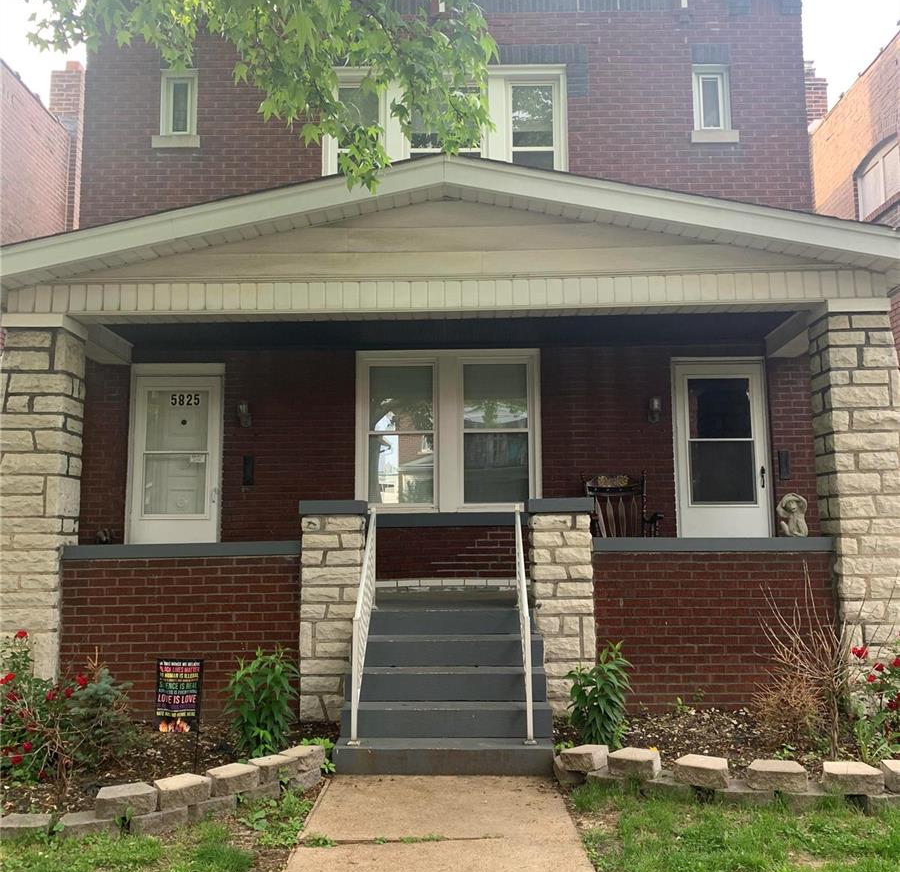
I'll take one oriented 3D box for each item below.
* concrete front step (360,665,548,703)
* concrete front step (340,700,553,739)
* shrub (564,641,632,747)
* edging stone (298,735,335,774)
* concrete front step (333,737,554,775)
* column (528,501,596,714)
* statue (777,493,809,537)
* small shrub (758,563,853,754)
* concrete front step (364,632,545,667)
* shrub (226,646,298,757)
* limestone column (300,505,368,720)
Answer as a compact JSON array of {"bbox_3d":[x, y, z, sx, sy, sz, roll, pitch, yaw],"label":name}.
[{"bbox_3d":[-0.022,1.646,5.985,1.305,0.178,0.320,-1,-7,2],"label":"concrete front step"},{"bbox_3d":[-0.025,1.805,5.747,1.337,0.175,0.296,0,-7,1],"label":"concrete front step"},{"bbox_3d":[0.960,1.633,5.787,0.440,0.615,0.400,-1,-7,2],"label":"shrub"},{"bbox_3d":[-0.873,1.885,5.225,0.180,0.100,0.290,-3,-7,23],"label":"edging stone"},{"bbox_3d":[-0.034,1.892,5.340,1.272,0.141,0.320,-1,-7,2],"label":"concrete front step"},{"bbox_3d":[0.826,1.250,6.690,0.472,1.521,0.470,-1,-7,2],"label":"column"},{"bbox_3d":[2.548,0.593,6.749,0.216,0.329,0.220,0,-7,1],"label":"statue"},{"bbox_3d":[2.102,1.334,5.339,0.495,1.089,0.500,0,-7,1],"label":"small shrub"},{"bbox_3d":[-0.017,1.529,6.405,1.344,0.181,0.312,0,-7,1],"label":"concrete front step"},{"bbox_3d":[-1.201,1.657,5.767,0.460,0.610,0.420,-1,-7,2],"label":"shrub"},{"bbox_3d":[-0.867,1.284,6.753,0.475,1.580,0.420,0,-7,1],"label":"limestone column"}]

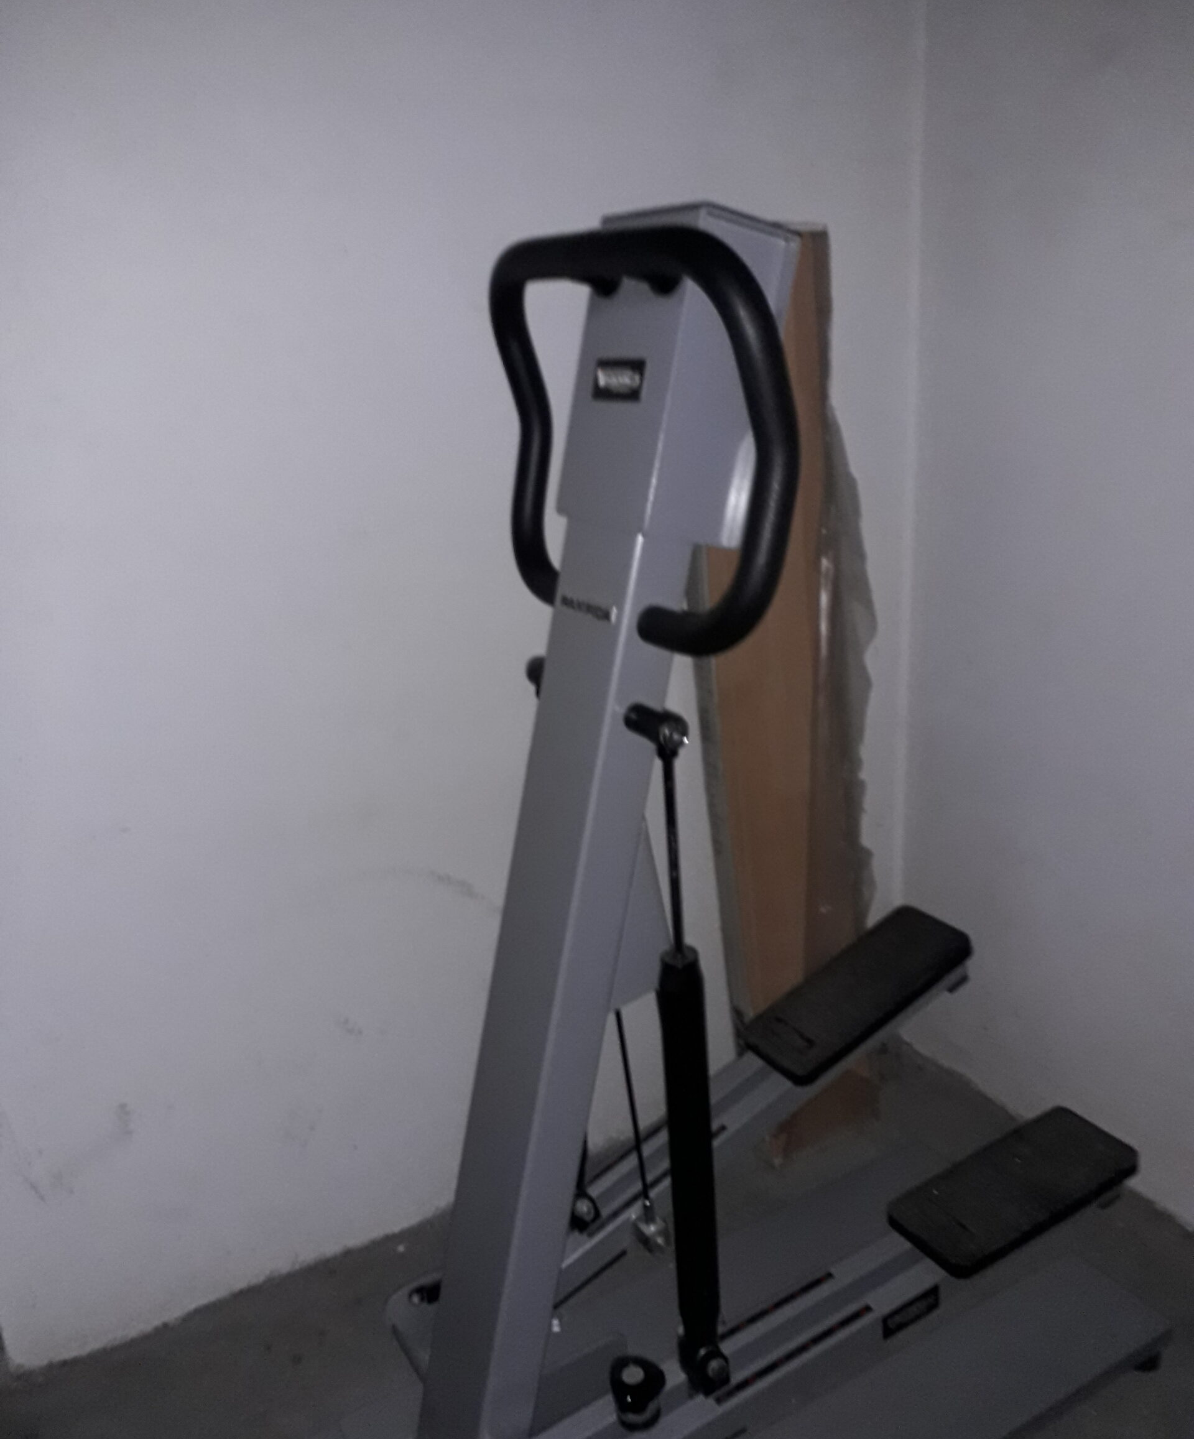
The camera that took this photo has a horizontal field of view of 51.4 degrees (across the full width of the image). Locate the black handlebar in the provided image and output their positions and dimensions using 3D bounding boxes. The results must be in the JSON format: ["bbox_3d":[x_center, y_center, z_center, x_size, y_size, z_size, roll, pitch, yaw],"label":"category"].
[{"bbox_3d":[0.014,-0.256,1.127,0.090,0.345,0.461,-12,20,-26],"label":"black handlebar"}]

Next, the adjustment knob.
[{"bbox_3d":[0.040,0.675,1.244,0.050,0.052,0.050,-12,20,-26],"label":"adjustment knob"}]

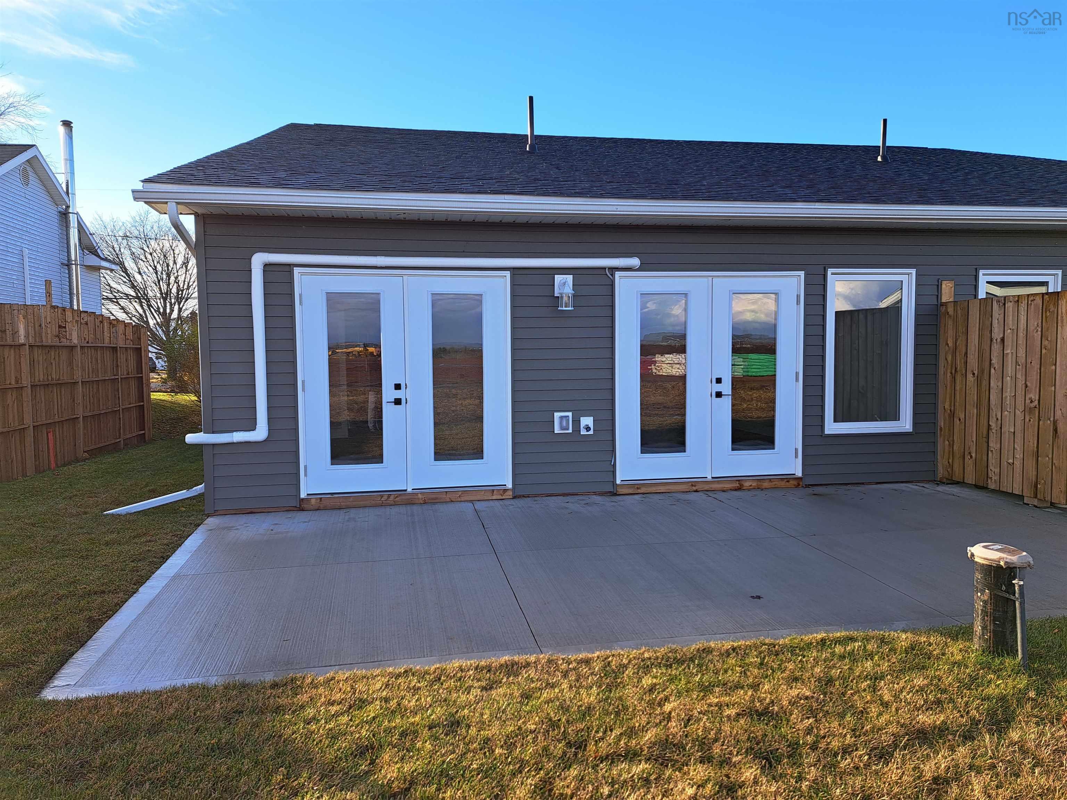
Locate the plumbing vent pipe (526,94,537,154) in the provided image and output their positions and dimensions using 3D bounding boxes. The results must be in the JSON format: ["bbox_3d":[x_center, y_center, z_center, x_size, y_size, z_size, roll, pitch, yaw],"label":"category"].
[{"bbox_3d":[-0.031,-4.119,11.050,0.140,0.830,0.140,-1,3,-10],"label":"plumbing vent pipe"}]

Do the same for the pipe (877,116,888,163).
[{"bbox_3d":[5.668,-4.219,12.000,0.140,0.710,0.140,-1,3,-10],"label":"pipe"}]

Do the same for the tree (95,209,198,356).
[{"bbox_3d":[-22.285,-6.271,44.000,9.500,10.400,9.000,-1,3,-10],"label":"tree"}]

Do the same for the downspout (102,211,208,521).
[{"bbox_3d":[-3.400,-0.295,6.430,0.940,2.680,0.760,-1,3,-10],"label":"downspout"}]

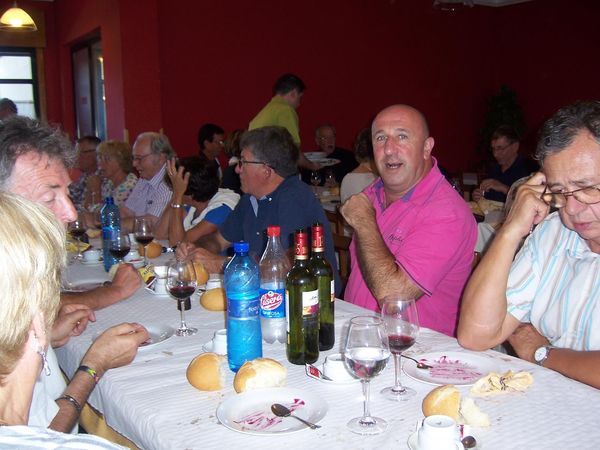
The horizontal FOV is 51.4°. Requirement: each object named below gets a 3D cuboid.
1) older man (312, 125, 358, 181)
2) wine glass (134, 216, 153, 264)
[{"bbox_3d":[0.251,-0.179,5.500,0.520,1.360,0.650,1,8,9],"label":"older man"},{"bbox_3d":[-0.597,0.070,2.408,0.075,0.186,0.075,-1,8,0],"label":"wine glass"}]

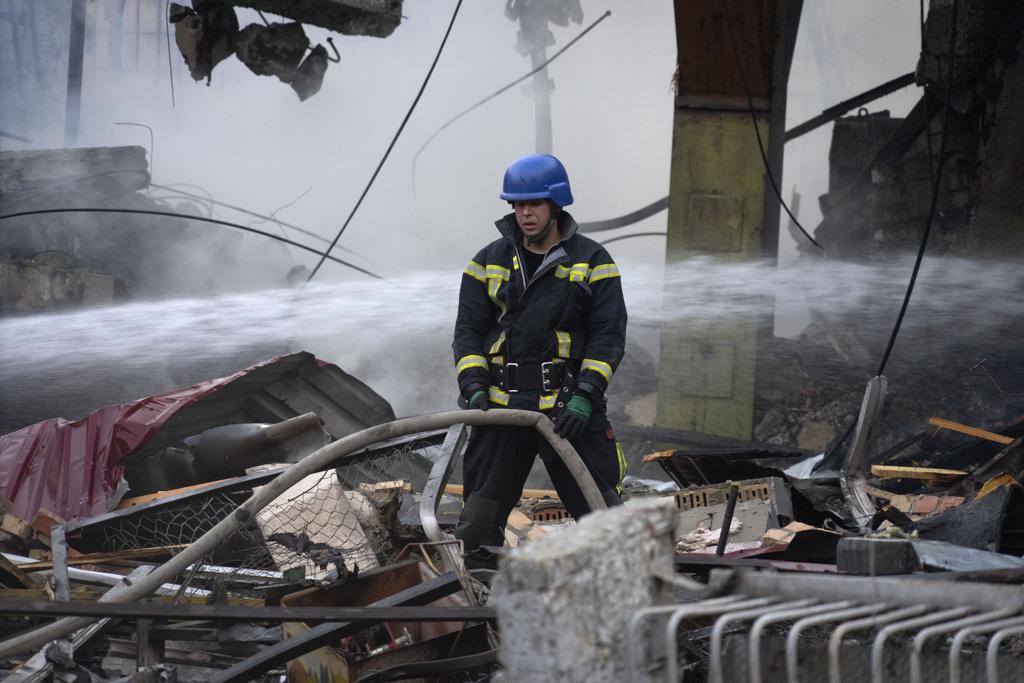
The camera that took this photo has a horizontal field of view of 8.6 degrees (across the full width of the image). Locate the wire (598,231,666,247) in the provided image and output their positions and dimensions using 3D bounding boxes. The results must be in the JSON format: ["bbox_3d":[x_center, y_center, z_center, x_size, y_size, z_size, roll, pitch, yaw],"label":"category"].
[{"bbox_3d":[0.547,-0.468,31.000,0.330,0.075,0.100,0,1,0],"label":"wire"}]

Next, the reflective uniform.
[{"bbox_3d":[0.105,0.246,24.200,0.660,1.420,0.430,0,1,15],"label":"reflective uniform"}]

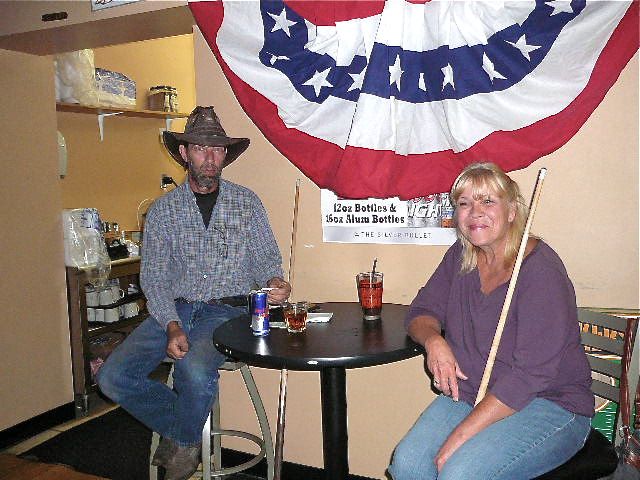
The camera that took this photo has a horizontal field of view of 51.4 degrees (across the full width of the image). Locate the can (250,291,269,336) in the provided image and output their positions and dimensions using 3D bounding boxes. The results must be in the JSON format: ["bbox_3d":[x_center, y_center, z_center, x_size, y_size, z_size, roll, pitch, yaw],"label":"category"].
[{"bbox_3d":[-0.188,0.230,2.085,0.053,0.135,0.053,-3,5,-3],"label":"can"}]

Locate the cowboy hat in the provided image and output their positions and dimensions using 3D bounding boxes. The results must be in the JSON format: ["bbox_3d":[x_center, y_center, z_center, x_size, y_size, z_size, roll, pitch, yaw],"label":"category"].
[{"bbox_3d":[-0.419,-0.379,2.460,0.325,0.180,0.370,2,-2,-14],"label":"cowboy hat"}]

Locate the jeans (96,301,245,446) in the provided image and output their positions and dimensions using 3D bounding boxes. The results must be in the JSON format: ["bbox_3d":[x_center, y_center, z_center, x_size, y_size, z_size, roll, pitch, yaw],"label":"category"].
[{"bbox_3d":[-0.484,0.474,2.378,0.412,0.490,0.616,-2,5,7],"label":"jeans"}]

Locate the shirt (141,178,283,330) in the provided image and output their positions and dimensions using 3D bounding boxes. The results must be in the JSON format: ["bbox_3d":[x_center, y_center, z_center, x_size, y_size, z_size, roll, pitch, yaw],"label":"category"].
[{"bbox_3d":[-0.413,0.029,2.486,0.540,0.519,0.435,-2,5,3],"label":"shirt"}]

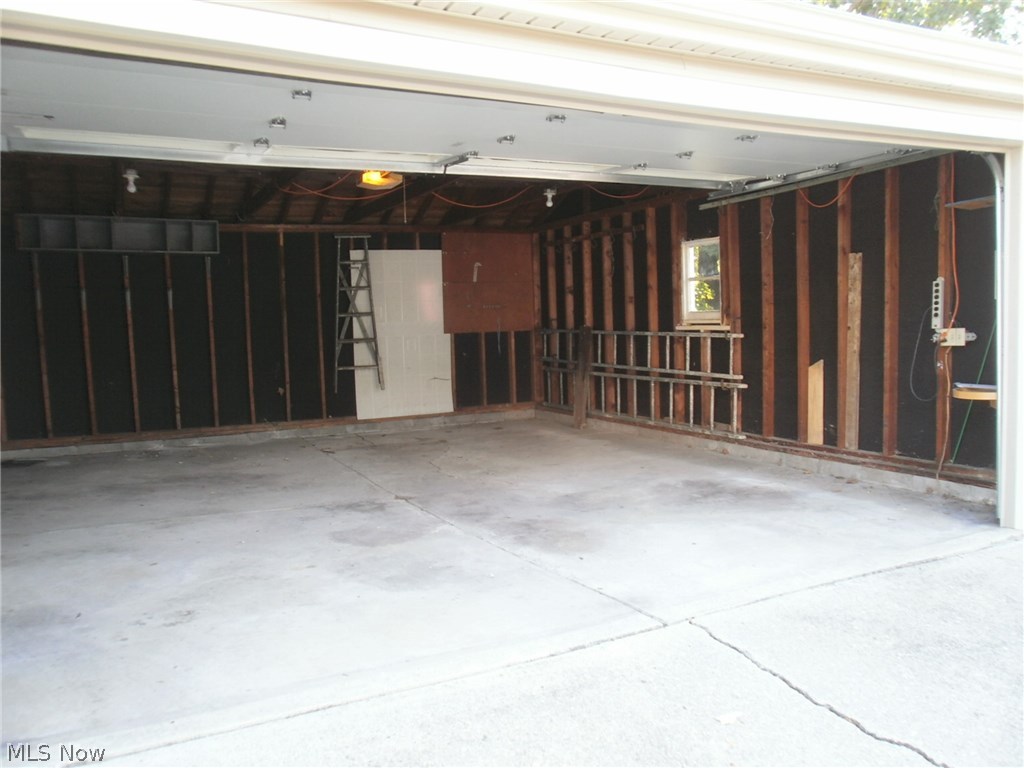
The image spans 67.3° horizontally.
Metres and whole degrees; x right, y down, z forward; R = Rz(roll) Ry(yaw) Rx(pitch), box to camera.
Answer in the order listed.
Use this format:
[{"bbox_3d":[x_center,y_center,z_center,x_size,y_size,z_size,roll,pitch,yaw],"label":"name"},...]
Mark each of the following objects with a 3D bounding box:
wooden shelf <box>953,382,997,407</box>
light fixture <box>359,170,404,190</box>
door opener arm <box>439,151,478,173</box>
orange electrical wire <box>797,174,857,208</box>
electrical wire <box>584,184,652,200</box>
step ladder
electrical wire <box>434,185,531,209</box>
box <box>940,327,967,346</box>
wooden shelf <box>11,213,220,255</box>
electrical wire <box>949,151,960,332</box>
[{"bbox_3d":[2.895,0.060,4.717,0.222,0.091,0.333,-4,5,-25],"label":"wooden shelf"},{"bbox_3d":[-1.081,-1.701,6.322,0.293,0.202,0.333,-4,5,-25],"label":"light fixture"},{"bbox_3d":[-0.352,-1.413,4.893,0.101,0.101,0.455,-4,5,-25],"label":"door opener arm"},{"bbox_3d":[2.310,-1.428,5.718,0.051,0.232,0.586,-4,5,-25],"label":"orange electrical wire"},{"bbox_3d":[1.043,-1.890,7.533,0.768,0.151,0.040,-4,5,-25],"label":"electrical wire"},{"bbox_3d":[-1.824,-0.822,9.186,0.586,1.848,0.151,-4,5,-25],"label":"step ladder"},{"bbox_3d":[-0.274,-1.746,7.146,1.030,0.232,0.040,-4,5,-25],"label":"electrical wire"},{"bbox_3d":[2.782,-0.295,4.838,0.061,0.116,0.141,-4,5,-25],"label":"box"},{"bbox_3d":[-4.077,-1.553,8.074,1.879,0.348,0.222,-4,5,-25],"label":"wooden shelf"},{"bbox_3d":[2.771,-0.892,4.827,0.040,1.091,0.061,-4,5,-25],"label":"electrical wire"}]

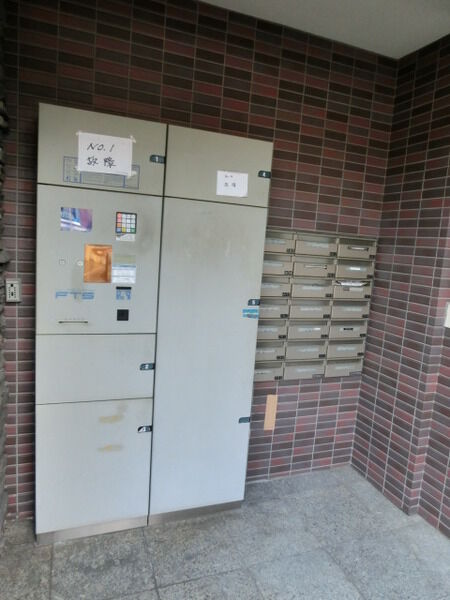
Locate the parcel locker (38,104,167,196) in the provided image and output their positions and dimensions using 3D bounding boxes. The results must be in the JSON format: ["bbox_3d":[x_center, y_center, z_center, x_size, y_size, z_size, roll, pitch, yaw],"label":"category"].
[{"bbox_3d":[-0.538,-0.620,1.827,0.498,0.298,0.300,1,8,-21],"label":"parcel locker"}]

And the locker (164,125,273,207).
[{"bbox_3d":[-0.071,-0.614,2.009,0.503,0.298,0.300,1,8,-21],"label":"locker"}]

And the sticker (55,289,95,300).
[{"bbox_3d":[-0.624,-0.020,1.729,0.152,0.036,0.005,1,8,-21],"label":"sticker"}]

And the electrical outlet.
[{"bbox_3d":[-0.932,-0.044,1.834,0.059,0.106,0.025,1,8,-21],"label":"electrical outlet"}]

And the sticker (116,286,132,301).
[{"bbox_3d":[-0.441,-0.029,1.798,0.065,0.059,0.005,1,8,-21],"label":"sticker"}]

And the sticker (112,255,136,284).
[{"bbox_3d":[-0.434,-0.133,1.784,0.103,0.125,0.005,1,8,-21],"label":"sticker"}]

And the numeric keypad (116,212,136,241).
[{"bbox_3d":[-0.419,-0.310,1.760,0.089,0.121,0.005,1,8,-21],"label":"numeric keypad"}]

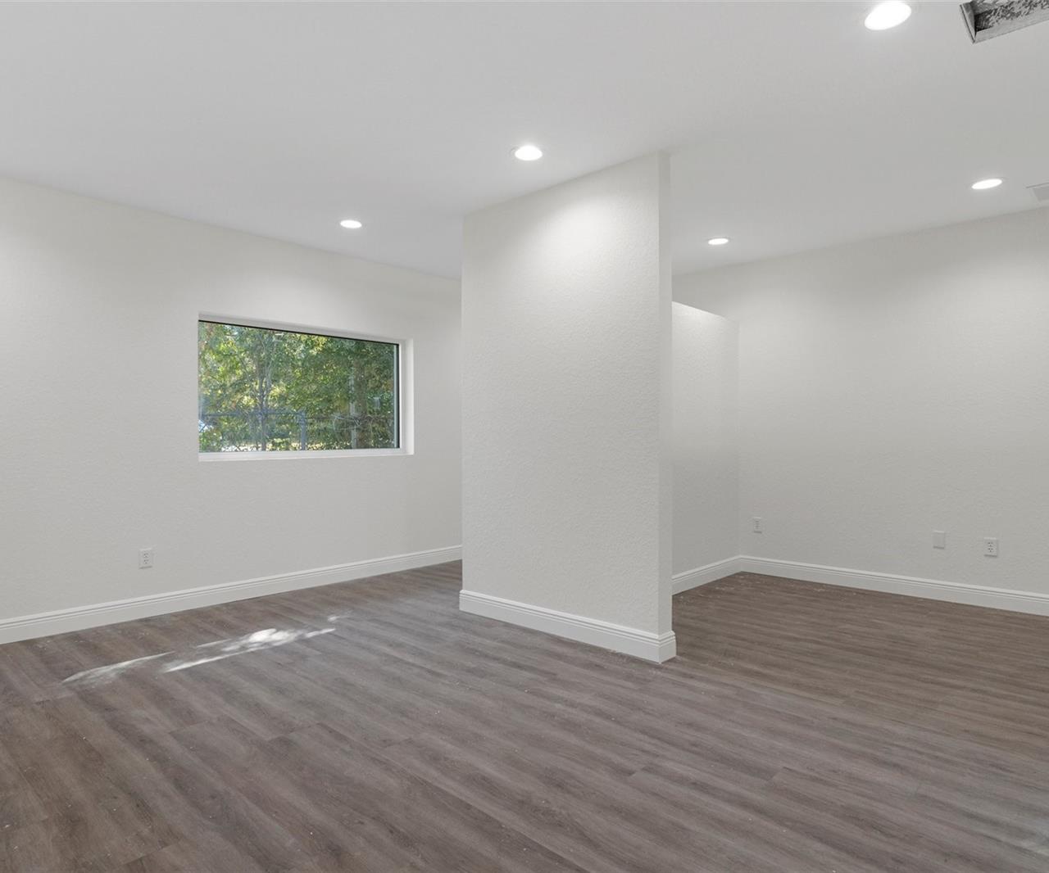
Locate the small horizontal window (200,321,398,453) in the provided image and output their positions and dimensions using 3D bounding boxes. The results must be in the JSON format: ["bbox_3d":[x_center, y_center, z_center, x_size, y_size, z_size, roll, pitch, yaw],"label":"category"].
[{"bbox_3d":[-1.551,-0.321,4.809,0.100,0.900,1.640,0,0,43],"label":"small horizontal window"}]

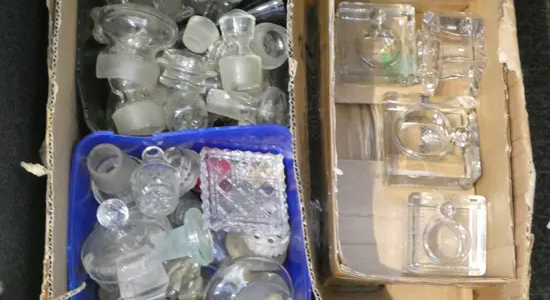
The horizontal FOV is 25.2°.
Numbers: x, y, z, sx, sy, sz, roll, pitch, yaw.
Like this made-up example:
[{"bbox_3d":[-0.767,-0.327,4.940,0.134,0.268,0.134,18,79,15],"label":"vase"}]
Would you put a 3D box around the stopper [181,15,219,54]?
[{"bbox_3d":[-0.058,-0.090,0.963,0.029,0.034,0.029,-51,40,-10],"label":"stopper"}]

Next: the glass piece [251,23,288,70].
[{"bbox_3d":[-0.005,-0.082,0.978,0.036,0.042,0.036,2,84,-17],"label":"glass piece"}]

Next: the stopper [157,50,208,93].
[{"bbox_3d":[-0.070,-0.062,0.965,0.048,0.034,0.034,15,78,-6],"label":"stopper"}]

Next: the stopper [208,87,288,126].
[{"bbox_3d":[-0.021,-0.034,0.954,0.066,0.031,0.031,10,78,-5],"label":"stopper"}]

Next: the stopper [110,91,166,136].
[{"bbox_3d":[-0.106,-0.028,0.957,0.041,0.041,0.045,-7,78,-2],"label":"stopper"}]

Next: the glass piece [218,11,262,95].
[{"bbox_3d":[-0.027,-0.075,0.950,0.034,0.034,0.063,-3,106,-2],"label":"glass piece"}]

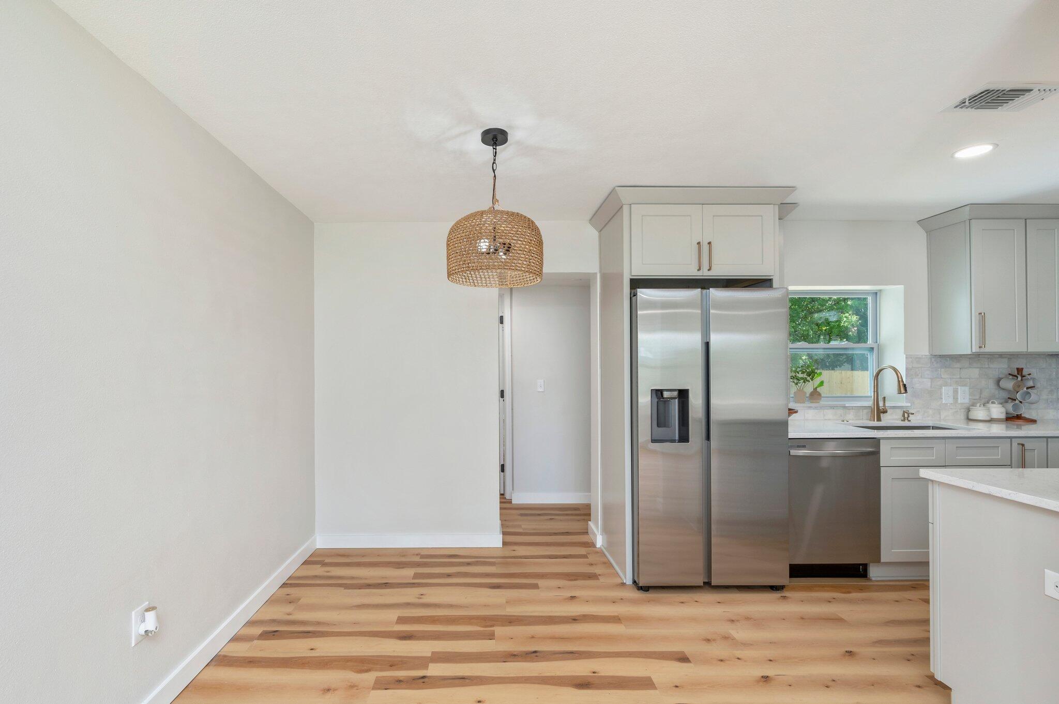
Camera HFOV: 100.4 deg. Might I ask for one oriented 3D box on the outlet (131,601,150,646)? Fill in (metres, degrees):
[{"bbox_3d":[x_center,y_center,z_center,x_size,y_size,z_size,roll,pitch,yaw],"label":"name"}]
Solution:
[{"bbox_3d":[-1.405,0.985,1.595,0.010,0.119,0.074,0,-1,-5],"label":"outlet"}]

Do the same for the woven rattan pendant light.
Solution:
[{"bbox_3d":[-0.155,-0.669,2.020,0.446,0.663,0.446,0,-1,-2],"label":"woven rattan pendant light"}]

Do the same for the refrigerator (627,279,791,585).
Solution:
[{"bbox_3d":[1.052,0.528,2.935,0.903,1.782,0.703,0,-1,-2],"label":"refrigerator"}]

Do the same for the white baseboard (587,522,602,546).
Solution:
[{"bbox_3d":[0.497,1.404,3.396,0.025,0.103,0.277,0,-1,-5],"label":"white baseboard"}]

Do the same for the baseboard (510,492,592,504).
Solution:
[{"bbox_3d":[0.220,1.435,4.326,0.782,0.103,0.016,0,-1,-2],"label":"baseboard"}]

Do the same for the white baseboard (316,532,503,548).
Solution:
[{"bbox_3d":[-0.881,1.391,3.247,1.376,0.101,0.016,0,-1,-1],"label":"white baseboard"}]

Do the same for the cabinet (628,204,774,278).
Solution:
[{"bbox_3d":[1.053,-0.681,2.990,0.891,0.451,0.574,0,-1,-2],"label":"cabinet"}]

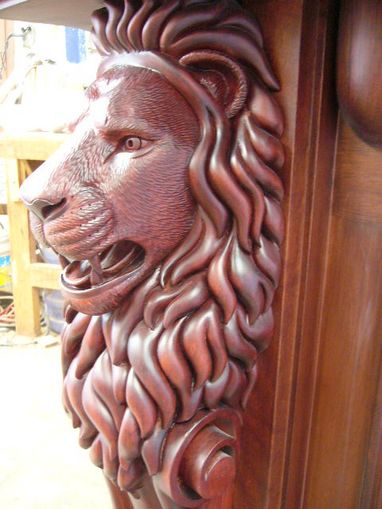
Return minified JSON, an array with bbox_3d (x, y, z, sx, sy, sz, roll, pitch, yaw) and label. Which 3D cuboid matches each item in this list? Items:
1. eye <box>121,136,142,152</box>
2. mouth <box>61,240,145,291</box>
[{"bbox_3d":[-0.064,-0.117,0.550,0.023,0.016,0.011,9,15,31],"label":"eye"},{"bbox_3d":[-0.106,0.011,0.585,0.078,0.046,0.085,-8,16,-36],"label":"mouth"}]

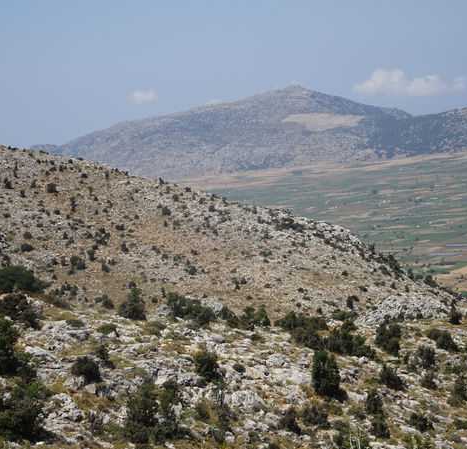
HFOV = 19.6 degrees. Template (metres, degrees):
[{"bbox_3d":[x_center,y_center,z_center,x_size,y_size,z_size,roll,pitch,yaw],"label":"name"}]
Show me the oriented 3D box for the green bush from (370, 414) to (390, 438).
[{"bbox_3d":[7.928,10.895,72.785,1.079,1.256,0.971,0,5,0],"label":"green bush"}]

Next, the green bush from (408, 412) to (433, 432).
[{"bbox_3d":[8.591,9.097,62.000,1.103,0.900,1.014,0,5,0],"label":"green bush"}]

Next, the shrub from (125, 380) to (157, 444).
[{"bbox_3d":[-4.135,8.314,60.000,1.423,2.701,1.423,0,5,0],"label":"shrub"}]

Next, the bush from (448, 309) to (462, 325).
[{"bbox_3d":[18.425,7.635,112.000,1.162,1.301,1.069,0,5,0],"label":"bush"}]

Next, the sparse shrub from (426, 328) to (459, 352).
[{"bbox_3d":[13.319,7.392,86.000,2.039,1.374,1.937,0,4,0],"label":"sparse shrub"}]

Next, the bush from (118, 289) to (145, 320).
[{"bbox_3d":[-7.559,5.987,101.000,2.096,2.236,1.991,0,4,0],"label":"bush"}]

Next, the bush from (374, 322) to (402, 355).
[{"bbox_3d":[12.204,8.976,106.251,2.205,2.444,1.984,0,5,0],"label":"bush"}]

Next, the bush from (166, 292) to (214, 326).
[{"bbox_3d":[-3.674,7.262,115.292,4.101,2.818,3.076,0,5,0],"label":"bush"}]

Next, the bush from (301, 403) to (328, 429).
[{"bbox_3d":[4.417,10.415,73.589,1.527,1.375,1.374,0,5,0],"label":"bush"}]

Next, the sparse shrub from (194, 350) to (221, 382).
[{"bbox_3d":[-1.648,9.002,85.549,1.648,1.968,1.483,0,5,0],"label":"sparse shrub"}]

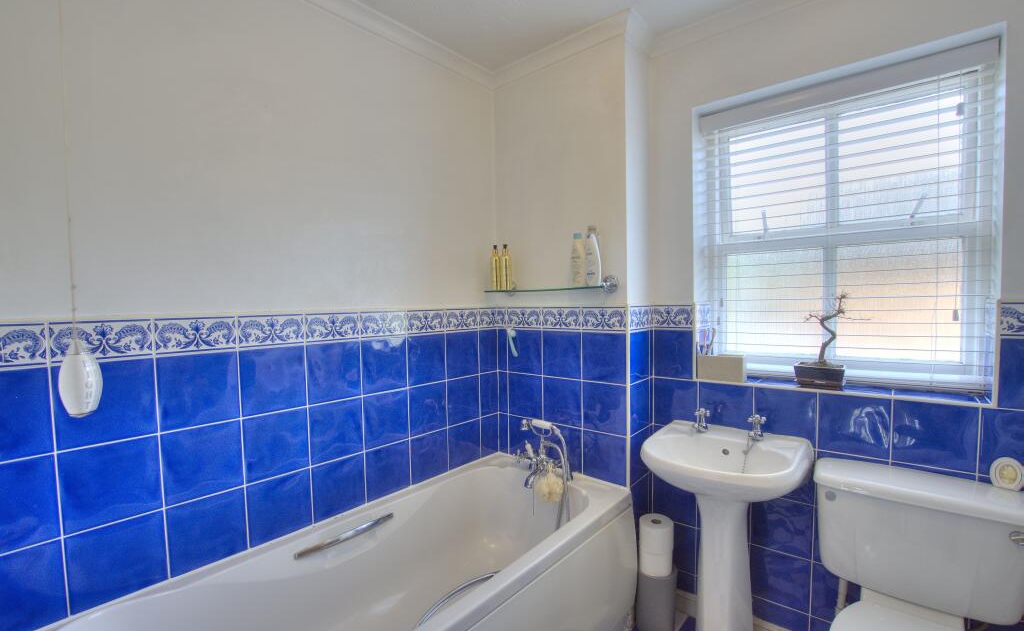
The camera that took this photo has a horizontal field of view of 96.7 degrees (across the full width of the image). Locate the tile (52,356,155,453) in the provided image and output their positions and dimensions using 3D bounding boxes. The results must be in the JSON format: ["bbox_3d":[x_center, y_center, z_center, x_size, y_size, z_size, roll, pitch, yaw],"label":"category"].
[{"bbox_3d":[-0.985,0.211,1.110,0.009,0.200,0.199,1,2,40],"label":"tile"}]

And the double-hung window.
[{"bbox_3d":[1.140,-0.281,1.639,0.844,1.020,0.140,1,2,41],"label":"double-hung window"}]

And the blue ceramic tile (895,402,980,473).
[{"bbox_3d":[1.240,0.351,1.337,0.198,0.198,0.008,1,2,40],"label":"blue ceramic tile"}]

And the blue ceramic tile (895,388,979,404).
[{"bbox_3d":[1.305,0.247,1.409,0.198,0.008,0.170,1,2,40],"label":"blue ceramic tile"}]

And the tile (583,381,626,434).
[{"bbox_3d":[0.372,0.373,1.827,0.200,0.200,0.010,1,3,40],"label":"tile"}]

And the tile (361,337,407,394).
[{"bbox_3d":[-0.477,0.189,1.710,0.010,0.196,0.197,0,2,41],"label":"tile"}]

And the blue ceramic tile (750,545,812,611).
[{"bbox_3d":[0.963,0.944,1.634,0.198,0.198,0.008,1,2,40],"label":"blue ceramic tile"}]

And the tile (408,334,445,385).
[{"bbox_3d":[-0.346,0.179,1.864,0.009,0.200,0.199,1,2,40],"label":"tile"}]

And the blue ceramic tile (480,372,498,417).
[{"bbox_3d":[-0.103,0.369,2.140,0.010,0.200,0.124,1,3,41],"label":"blue ceramic tile"}]

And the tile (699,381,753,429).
[{"bbox_3d":[0.811,0.358,1.727,0.198,0.198,0.008,1,2,40],"label":"tile"}]

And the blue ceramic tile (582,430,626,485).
[{"bbox_3d":[0.371,0.565,1.820,0.196,0.188,0.010,1,2,41],"label":"blue ceramic tile"}]

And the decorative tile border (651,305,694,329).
[{"bbox_3d":[0.658,0.007,1.869,0.177,0.095,0.010,0,2,41],"label":"decorative tile border"}]

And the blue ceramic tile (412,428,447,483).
[{"bbox_3d":[-0.339,0.577,1.872,0.010,0.190,0.197,0,2,41],"label":"blue ceramic tile"}]

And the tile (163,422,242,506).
[{"bbox_3d":[-0.838,0.397,1.240,0.008,0.198,0.198,1,2,40],"label":"tile"}]

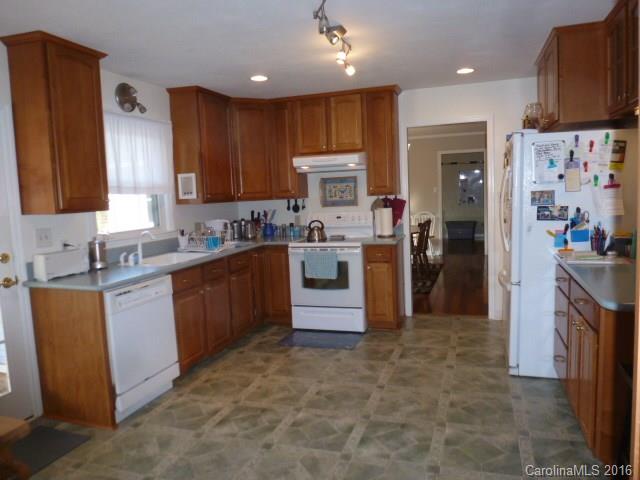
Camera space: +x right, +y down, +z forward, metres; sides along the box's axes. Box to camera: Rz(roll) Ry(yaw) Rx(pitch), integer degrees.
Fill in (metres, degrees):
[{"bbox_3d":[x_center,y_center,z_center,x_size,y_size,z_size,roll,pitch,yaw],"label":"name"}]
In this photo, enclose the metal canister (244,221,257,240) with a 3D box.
[{"bbox_3d":[-0.819,-0.093,5.165,0.140,0.205,0.140,-3,5,0],"label":"metal canister"}]

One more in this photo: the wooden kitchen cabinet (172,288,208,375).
[{"bbox_3d":[-1.273,0.699,3.572,0.590,0.597,0.385,-1,6,19],"label":"wooden kitchen cabinet"}]

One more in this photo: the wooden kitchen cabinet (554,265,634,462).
[{"bbox_3d":[1.754,0.657,2.474,0.610,0.850,1.220,0,7,19],"label":"wooden kitchen cabinet"}]

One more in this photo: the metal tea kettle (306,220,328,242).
[{"bbox_3d":[-0.041,-0.092,4.590,0.210,0.220,0.190,-1,7,10],"label":"metal tea kettle"}]

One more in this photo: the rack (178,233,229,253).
[{"bbox_3d":[-1.083,0.031,4.186,0.430,0.140,0.360,0,7,19],"label":"rack"}]

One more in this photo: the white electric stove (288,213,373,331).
[{"bbox_3d":[0.156,0.313,4.659,0.755,1.170,0.650,0,7,19],"label":"white electric stove"}]

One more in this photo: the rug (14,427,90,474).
[{"bbox_3d":[-1.708,1.224,2.424,0.435,0.012,0.710,0,7,19],"label":"rug"}]

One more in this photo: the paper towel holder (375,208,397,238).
[{"bbox_3d":[0.691,-0.197,4.772,0.190,0.335,0.190,-1,6,19],"label":"paper towel holder"}]

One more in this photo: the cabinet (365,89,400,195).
[{"bbox_3d":[0.664,-0.978,4.555,0.293,1.050,0.330,0,7,19],"label":"cabinet"}]

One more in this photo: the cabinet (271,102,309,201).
[{"bbox_3d":[-0.353,-0.982,4.982,0.309,1.038,0.339,-1,6,19],"label":"cabinet"}]

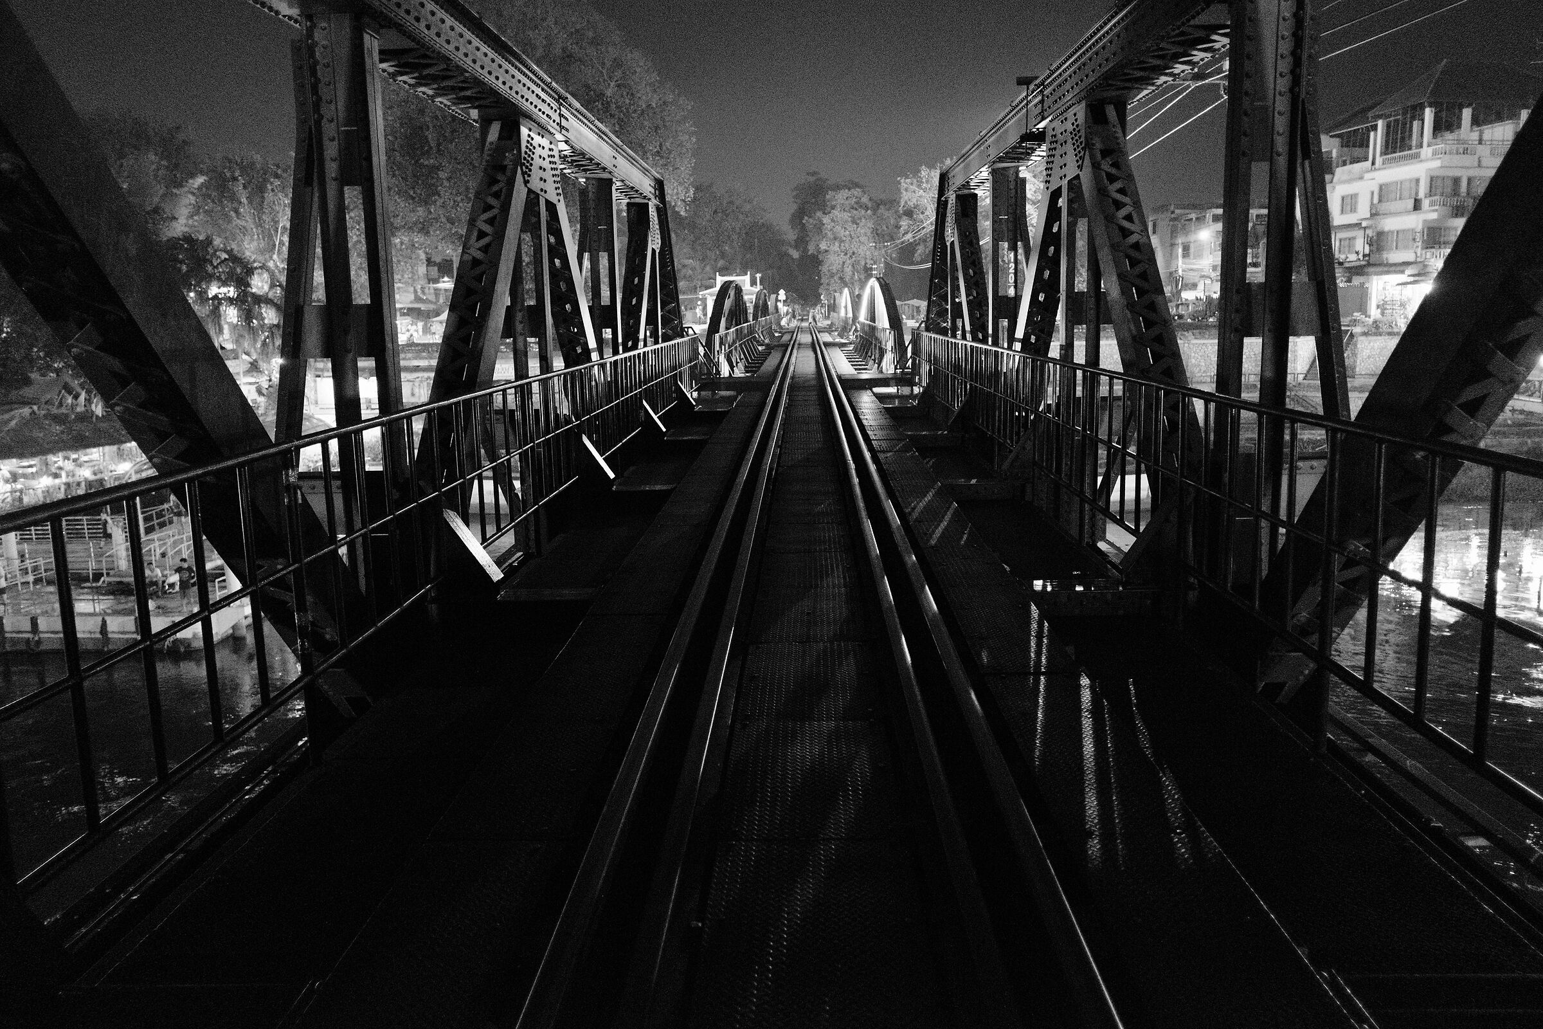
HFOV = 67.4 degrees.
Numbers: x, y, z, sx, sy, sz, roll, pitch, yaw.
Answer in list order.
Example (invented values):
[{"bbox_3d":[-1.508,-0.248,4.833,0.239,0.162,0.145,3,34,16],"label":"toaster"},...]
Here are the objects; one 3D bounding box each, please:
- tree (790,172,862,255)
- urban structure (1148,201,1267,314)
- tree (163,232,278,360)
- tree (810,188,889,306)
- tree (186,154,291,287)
[{"bbox_3d":[7.150,-32.580,140.020,9.770,17.070,9.500,-1,10,0],"label":"tree"},{"bbox_3d":[41.360,-23.640,108.010,10.500,10.230,8.500,-1,10,0],"label":"urban structure"},{"bbox_3d":[-29.260,-11.500,62.010,6.910,6.800,6.300,-1,10,0],"label":"tree"},{"bbox_3d":[7.730,-25.880,115.010,7.670,12.750,7.500,-1,10,0],"label":"tree"},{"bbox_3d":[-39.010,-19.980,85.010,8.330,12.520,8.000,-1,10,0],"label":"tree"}]

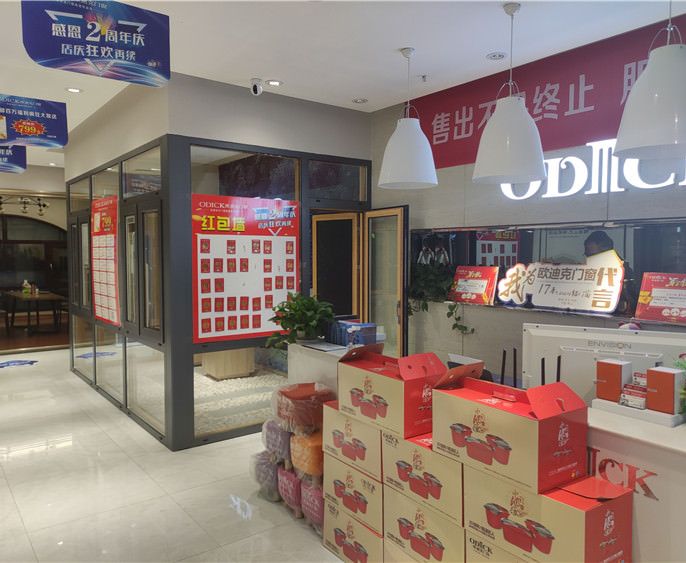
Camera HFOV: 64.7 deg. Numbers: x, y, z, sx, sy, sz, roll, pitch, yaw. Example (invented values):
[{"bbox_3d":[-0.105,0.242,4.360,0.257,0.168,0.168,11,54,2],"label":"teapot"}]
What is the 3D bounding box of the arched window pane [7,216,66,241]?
[{"bbox_3d":[-7.637,-1.324,13.586,1.360,0.620,0.060,-2,4,-38],"label":"arched window pane"}]

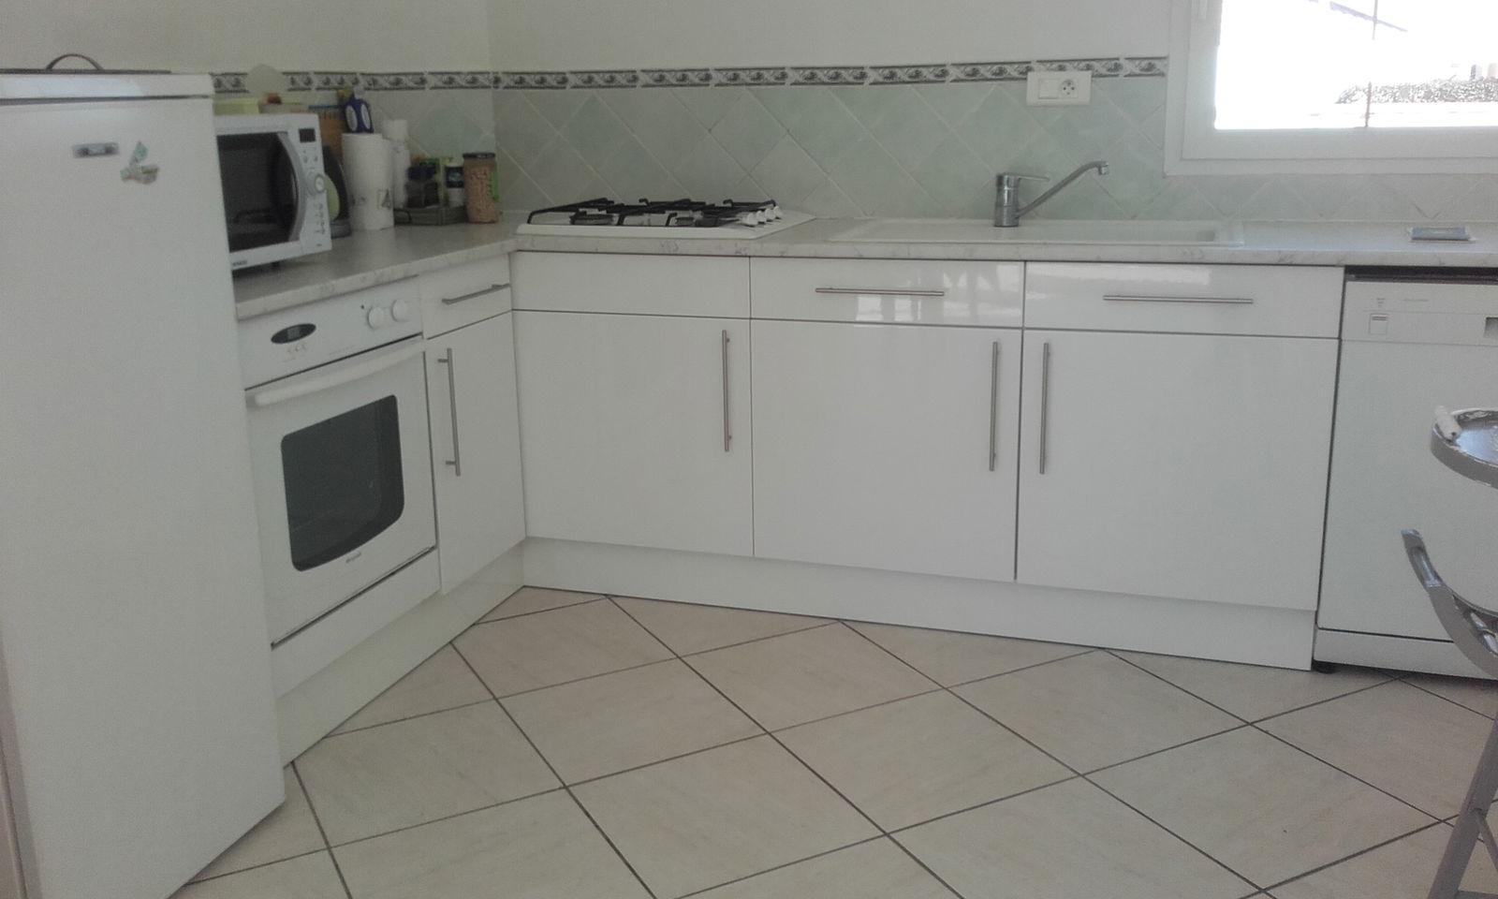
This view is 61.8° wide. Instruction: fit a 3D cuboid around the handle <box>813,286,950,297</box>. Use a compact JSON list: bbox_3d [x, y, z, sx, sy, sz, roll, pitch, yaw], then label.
[{"bbox_3d":[0.280,-0.339,2.668,0.290,0.013,0.036,4,15,17],"label":"handle"}]

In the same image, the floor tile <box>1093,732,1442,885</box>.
[{"bbox_3d":[0.875,0.604,2.151,0.402,0.010,0.402,-9,17,-26],"label":"floor tile"}]

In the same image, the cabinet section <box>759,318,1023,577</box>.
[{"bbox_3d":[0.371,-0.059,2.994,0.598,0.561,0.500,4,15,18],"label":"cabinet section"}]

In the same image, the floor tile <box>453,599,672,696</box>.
[{"bbox_3d":[-0.431,0.445,2.839,0.402,0.010,0.402,-9,17,-26],"label":"floor tile"}]

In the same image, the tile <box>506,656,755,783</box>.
[{"bbox_3d":[-0.242,0.534,2.494,0.402,0.010,0.402,-9,17,-26],"label":"tile"}]

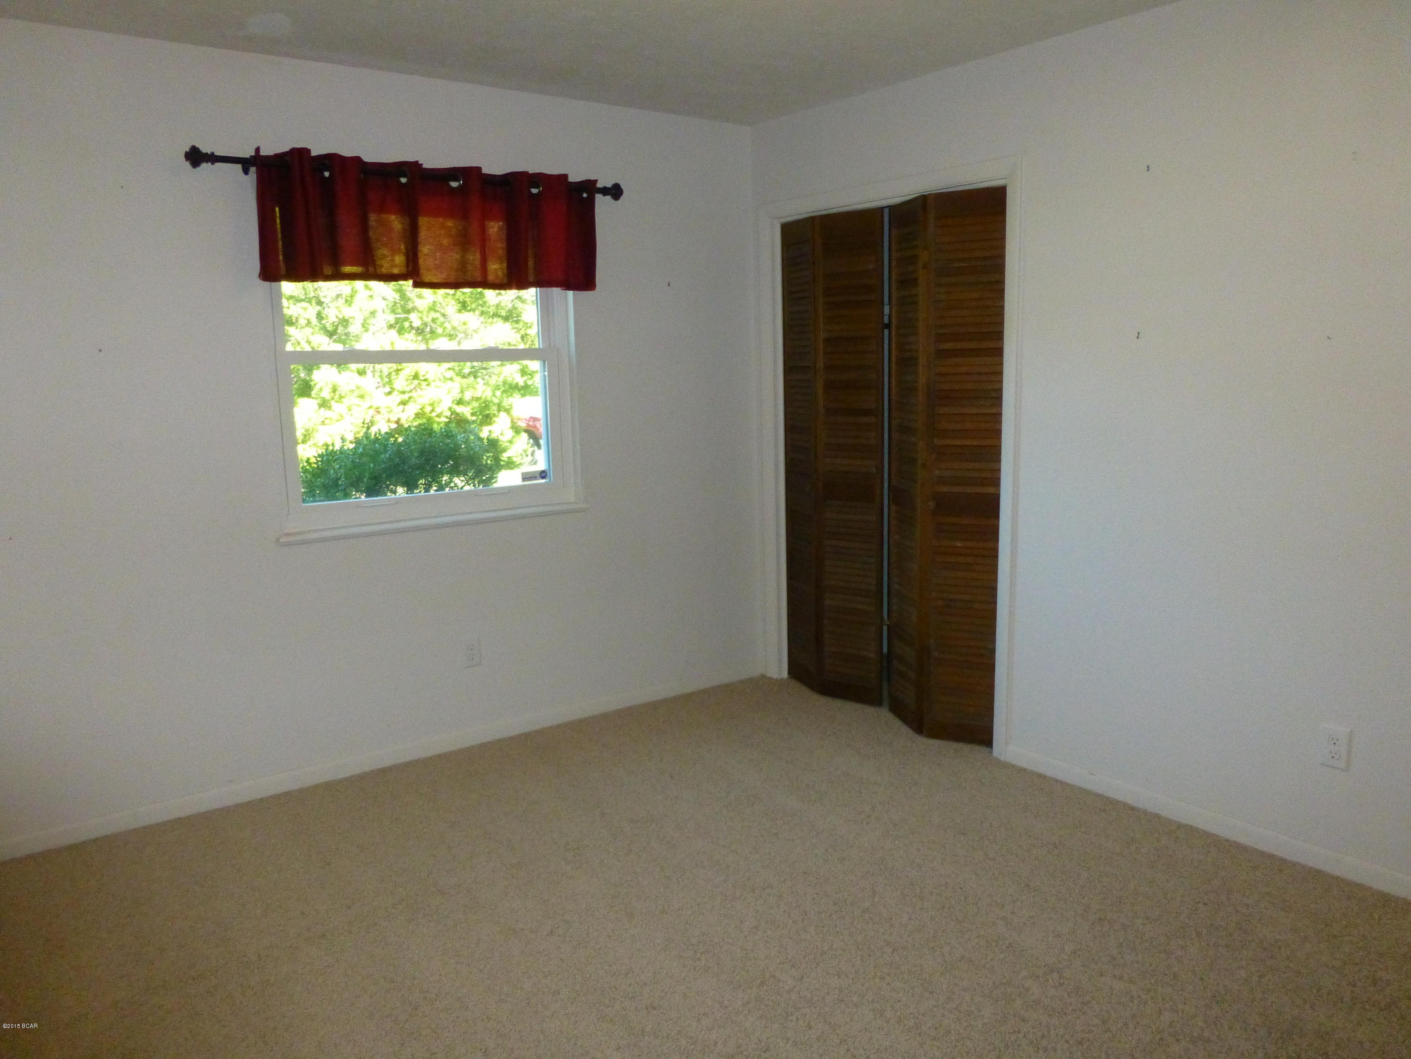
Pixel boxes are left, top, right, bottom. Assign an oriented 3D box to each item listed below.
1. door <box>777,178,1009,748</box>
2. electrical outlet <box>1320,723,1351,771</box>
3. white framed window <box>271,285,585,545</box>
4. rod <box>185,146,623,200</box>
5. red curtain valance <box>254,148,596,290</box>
[{"bbox_3d":[0.666,-0.242,4.055,0.150,2.000,1.205,-8,12,-36],"label":"door"},{"bbox_3d":[1.718,0.594,2.779,0.010,0.115,0.070,-8,12,-36],"label":"electrical outlet"},{"bbox_3d":[-0.981,-0.592,3.734,1.140,1.150,0.110,-8,12,-36],"label":"white framed window"},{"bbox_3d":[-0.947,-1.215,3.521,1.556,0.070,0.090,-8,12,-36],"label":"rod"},{"bbox_3d":[-0.918,-1.058,3.556,1.240,0.415,0.100,-8,12,-36],"label":"red curtain valance"}]

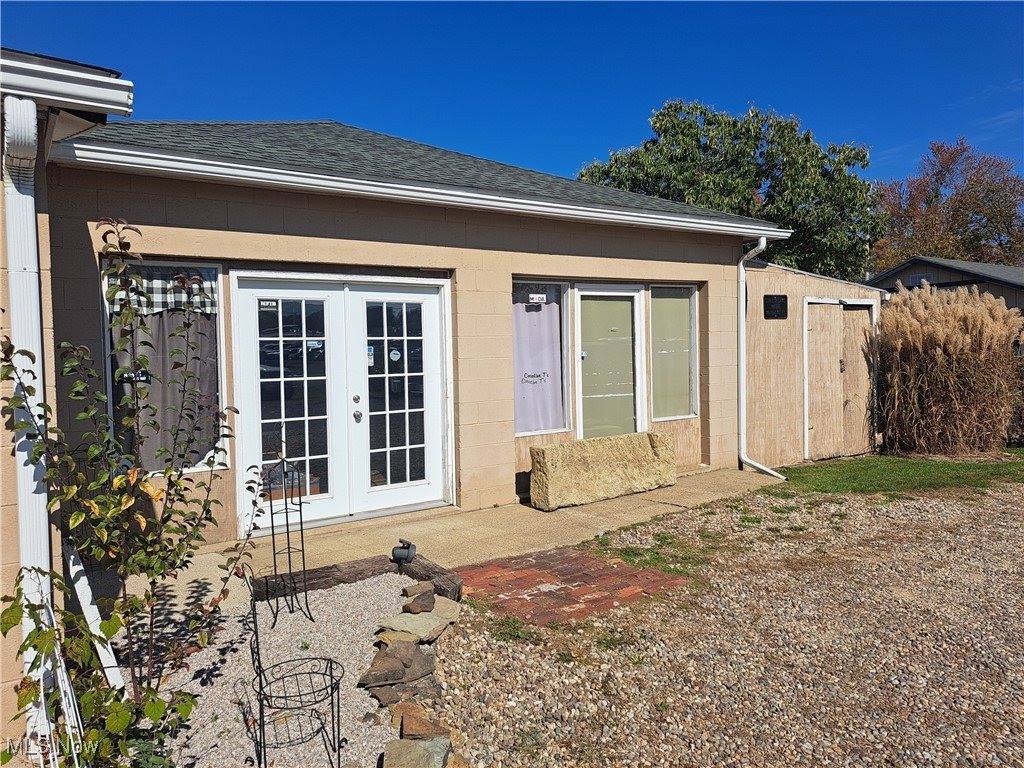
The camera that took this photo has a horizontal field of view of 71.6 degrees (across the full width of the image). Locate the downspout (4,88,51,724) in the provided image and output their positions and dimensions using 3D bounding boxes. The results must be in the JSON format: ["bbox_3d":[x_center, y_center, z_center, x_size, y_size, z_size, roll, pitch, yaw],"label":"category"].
[{"bbox_3d":[-1.573,0.206,2.330,0.085,2.167,0.330,-3,3,-34],"label":"downspout"}]

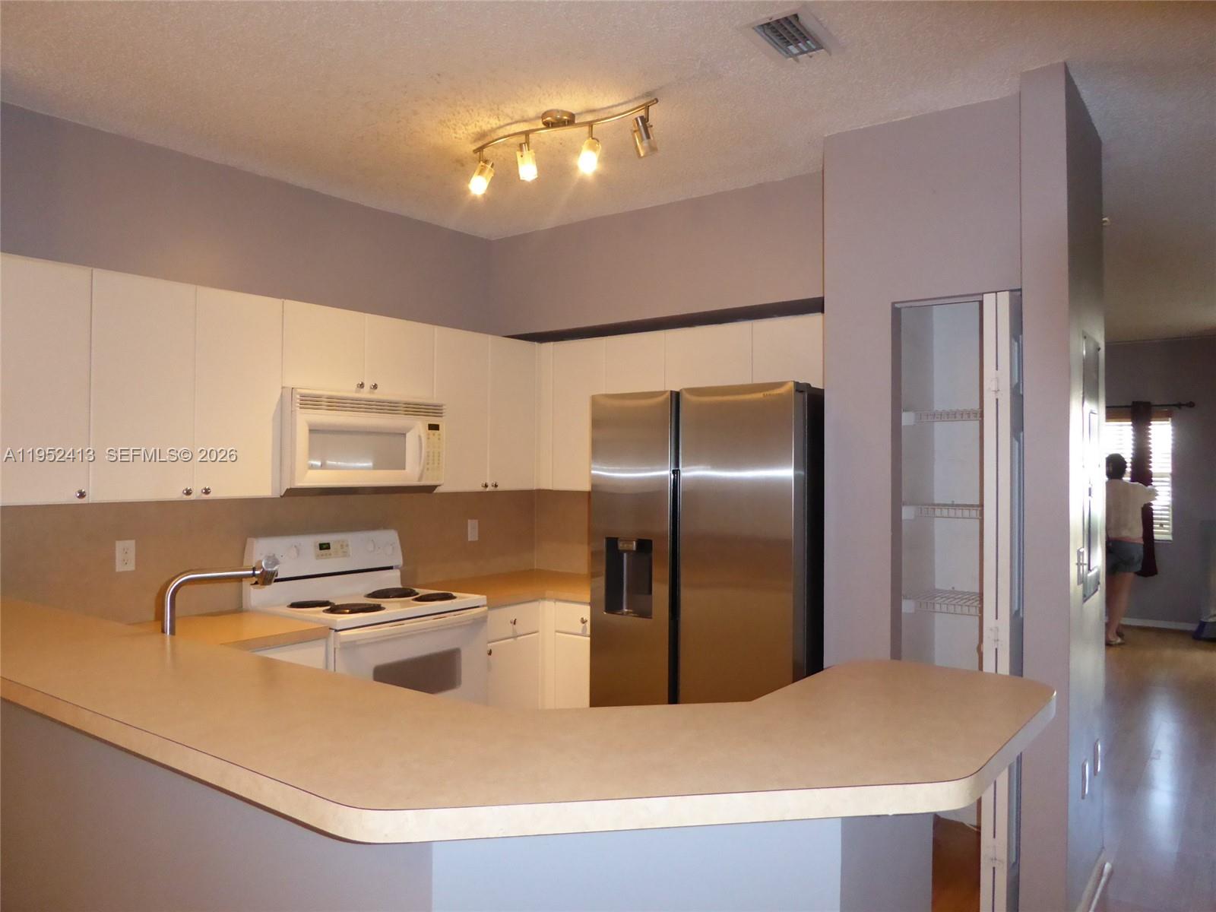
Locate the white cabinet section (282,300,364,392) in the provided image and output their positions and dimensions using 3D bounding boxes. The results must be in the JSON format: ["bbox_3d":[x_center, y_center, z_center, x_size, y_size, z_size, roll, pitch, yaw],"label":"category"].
[{"bbox_3d":[-1.262,-0.425,3.628,0.318,0.339,0.385,0,-1,37],"label":"white cabinet section"}]

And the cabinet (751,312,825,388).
[{"bbox_3d":[0.898,-0.416,3.767,0.450,0.334,0.338,0,-1,38],"label":"cabinet"}]

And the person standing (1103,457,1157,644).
[{"bbox_3d":[4.483,0.788,7.654,0.450,1.630,0.520,1,-1,-40],"label":"person standing"}]

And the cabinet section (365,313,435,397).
[{"bbox_3d":[-1.030,-0.421,3.936,0.318,0.339,0.385,0,-1,37],"label":"cabinet section"}]

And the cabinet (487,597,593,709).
[{"bbox_3d":[-0.294,1.104,4.232,1.100,0.872,1.030,0,-1,38],"label":"cabinet"}]

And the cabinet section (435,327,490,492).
[{"bbox_3d":[-0.810,-0.209,4.225,0.318,0.755,0.347,0,-1,37],"label":"cabinet section"}]

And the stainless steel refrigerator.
[{"bbox_3d":[0.544,0.645,3.673,0.910,1.787,0.836,0,-1,38],"label":"stainless steel refrigerator"}]

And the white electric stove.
[{"bbox_3d":[-0.997,0.934,3.649,0.695,1.190,0.757,0,-1,38],"label":"white electric stove"}]

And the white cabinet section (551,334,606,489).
[{"bbox_3d":[-0.054,-0.203,4.540,0.341,0.755,0.318,0,-1,37],"label":"white cabinet section"}]

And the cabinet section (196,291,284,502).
[{"bbox_3d":[-1.482,-0.221,3.337,0.318,0.755,0.341,0,-1,37],"label":"cabinet section"}]

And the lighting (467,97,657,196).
[{"bbox_3d":[-0.173,-1.058,2.993,0.810,0.220,0.170,0,-1,38],"label":"lighting"}]

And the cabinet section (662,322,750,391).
[{"bbox_3d":[0.543,-0.416,4.092,0.450,0.334,0.318,0,-1,37],"label":"cabinet section"}]

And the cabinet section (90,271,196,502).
[{"bbox_3d":[-1.688,-0.225,3.064,0.318,0.755,0.343,0,-1,37],"label":"cabinet section"}]

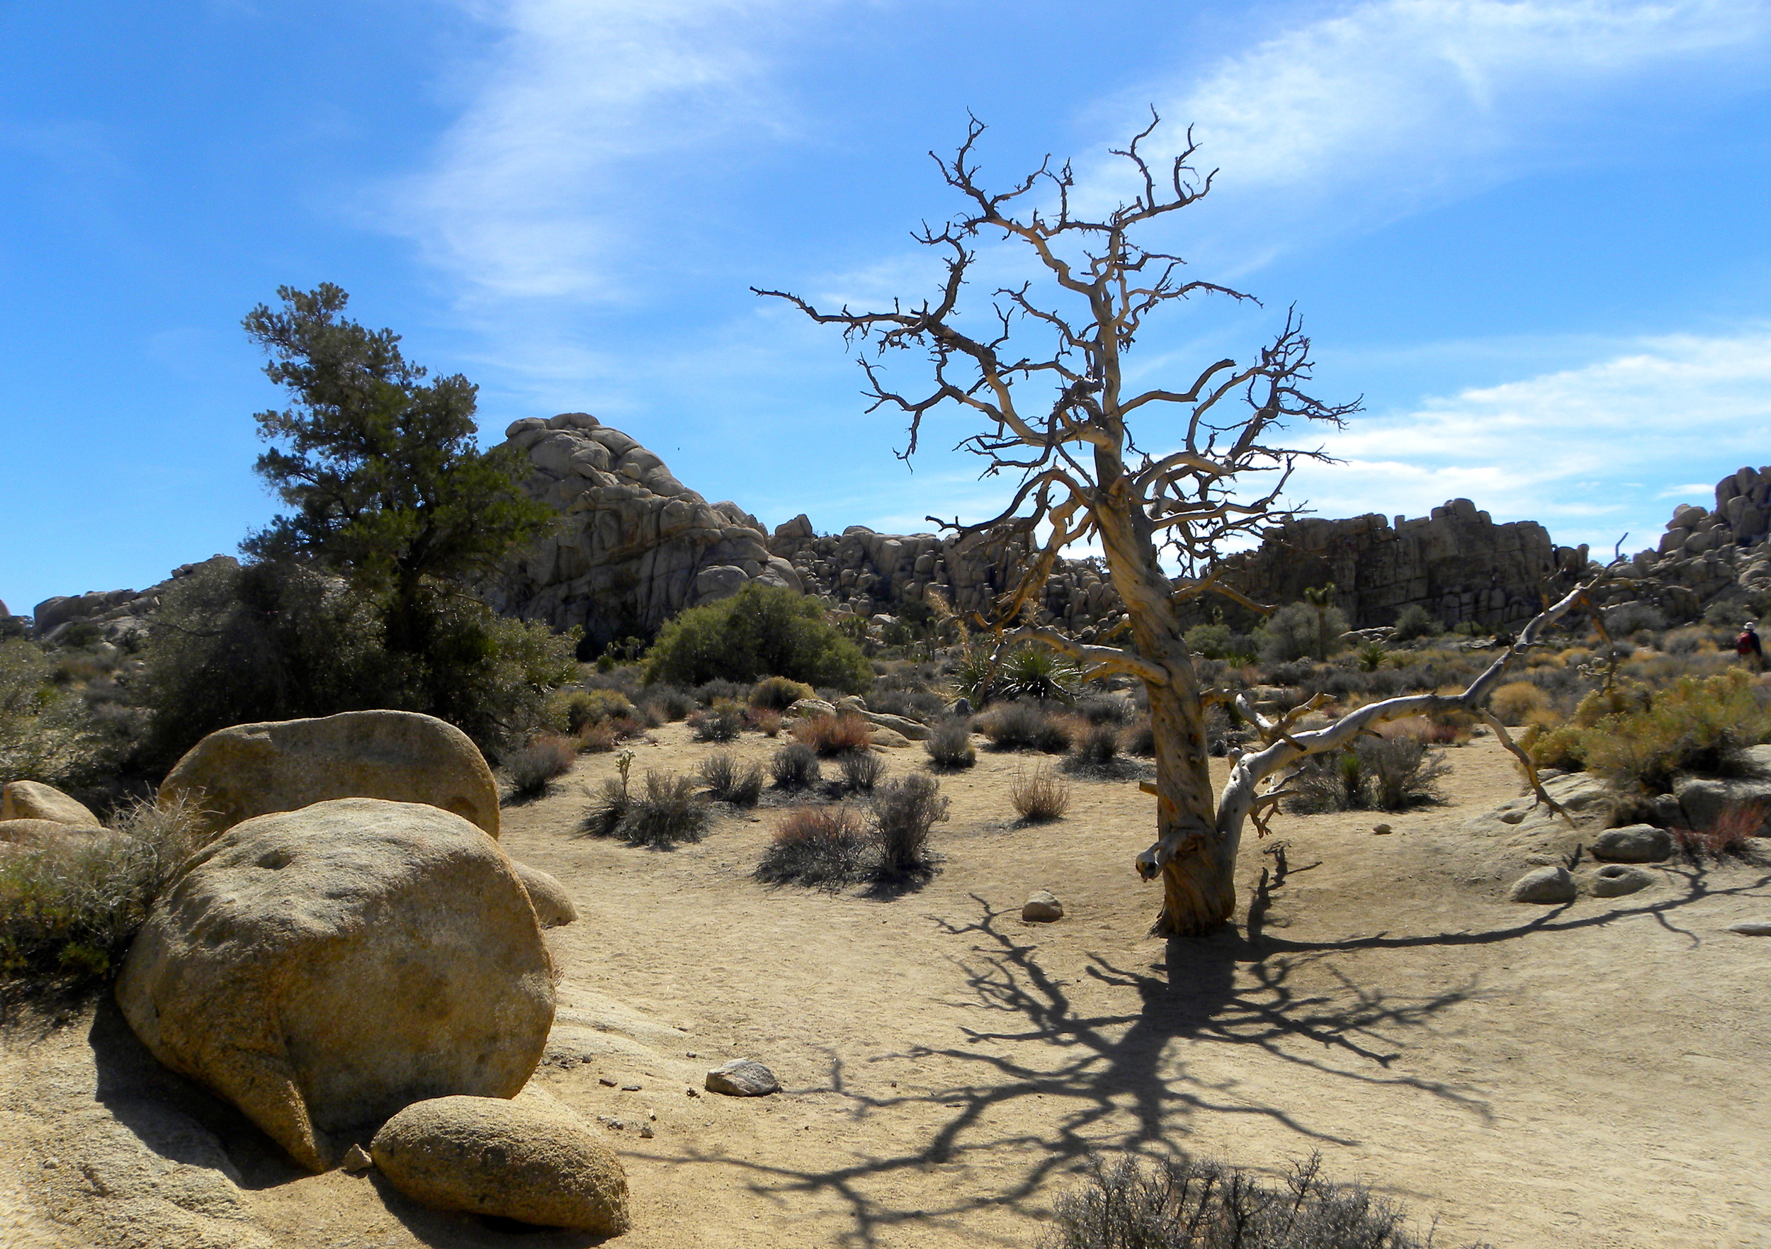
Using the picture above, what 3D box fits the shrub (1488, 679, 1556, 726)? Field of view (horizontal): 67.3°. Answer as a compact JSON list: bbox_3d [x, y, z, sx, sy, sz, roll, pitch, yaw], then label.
[{"bbox_3d":[10.431,1.270,21.800,1.111,0.748,1.022,0,0,0],"label":"shrub"}]

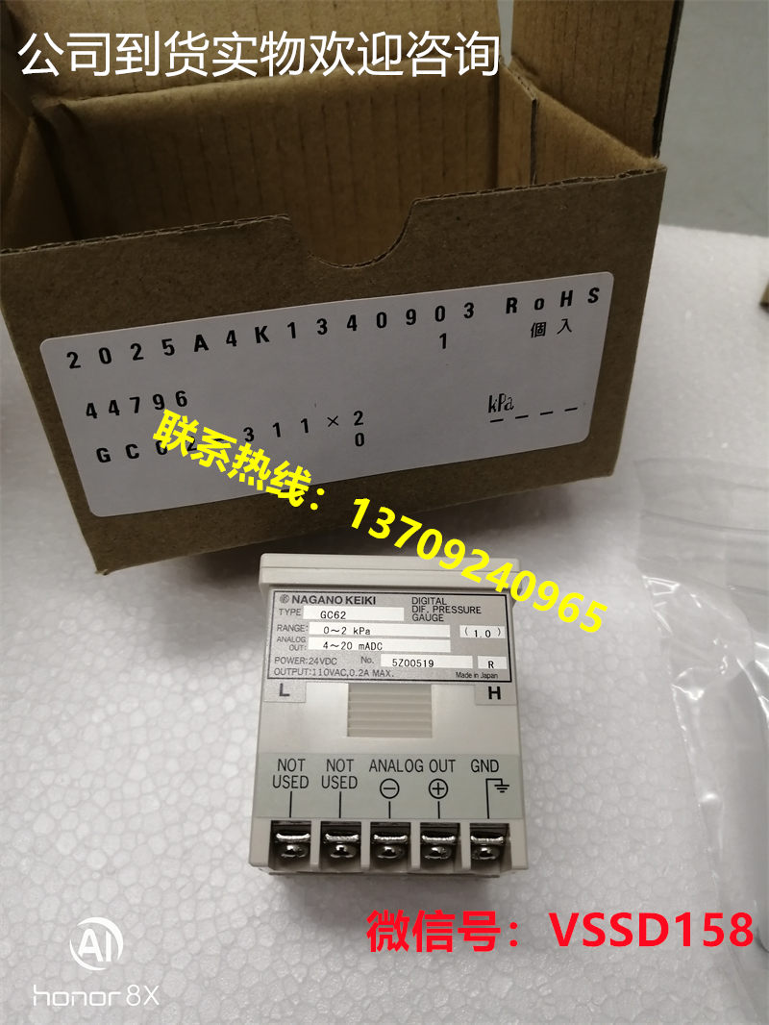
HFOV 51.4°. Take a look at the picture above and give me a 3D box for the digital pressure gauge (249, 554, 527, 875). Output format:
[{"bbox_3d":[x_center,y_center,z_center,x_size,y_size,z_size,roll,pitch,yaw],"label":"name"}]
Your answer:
[{"bbox_3d":[0.001,0.054,0.203,0.061,0.061,0.070,1,67,0],"label":"digital pressure gauge"}]

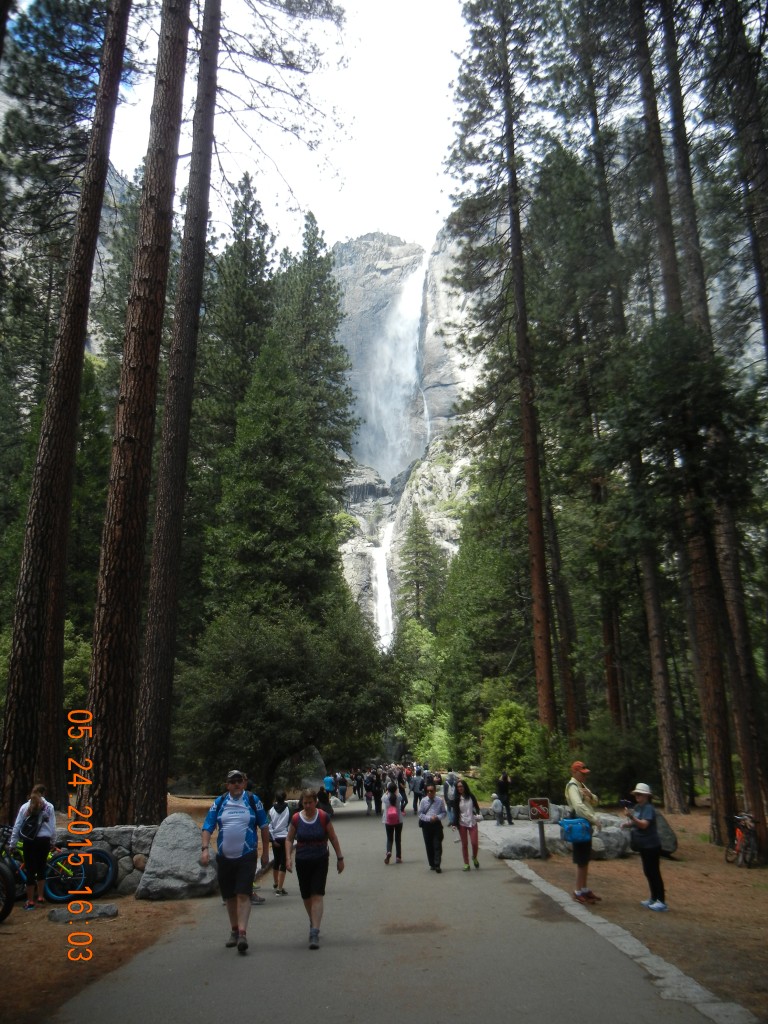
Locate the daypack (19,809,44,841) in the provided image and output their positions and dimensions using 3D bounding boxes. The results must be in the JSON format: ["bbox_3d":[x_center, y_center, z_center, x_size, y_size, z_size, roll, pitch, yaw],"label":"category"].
[{"bbox_3d":[-4.945,4.390,12.467,0.240,0.380,0.140,29,-15,-2],"label":"daypack"}]

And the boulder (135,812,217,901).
[{"bbox_3d":[-3.106,5.156,13.284,1.170,1.150,0.850,3,-17,-9],"label":"boulder"}]

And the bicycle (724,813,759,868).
[{"bbox_3d":[6.870,6.314,17.112,0.560,1.000,1.620,-3,-17,9],"label":"bicycle"}]

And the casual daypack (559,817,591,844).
[{"bbox_3d":[2.690,4.437,12.401,0.400,0.330,0.200,1,-17,-4],"label":"casual daypack"}]

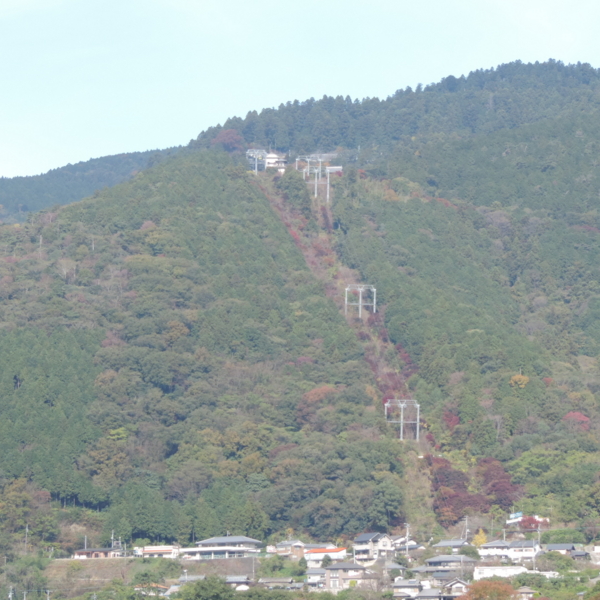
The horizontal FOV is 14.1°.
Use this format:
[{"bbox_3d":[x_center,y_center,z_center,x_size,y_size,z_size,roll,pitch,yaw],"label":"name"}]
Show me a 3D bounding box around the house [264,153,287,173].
[{"bbox_3d":[-16.455,-93.359,1650.000,14.000,11.800,10.500,0,-9,0],"label":"house"}]

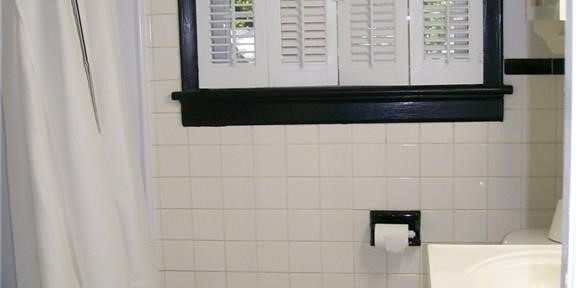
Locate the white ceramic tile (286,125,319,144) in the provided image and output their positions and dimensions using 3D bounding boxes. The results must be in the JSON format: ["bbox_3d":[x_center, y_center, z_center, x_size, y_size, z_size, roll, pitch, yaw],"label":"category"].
[{"bbox_3d":[0.047,-0.032,2.636,0.108,0.066,0.009,0,8,8],"label":"white ceramic tile"}]

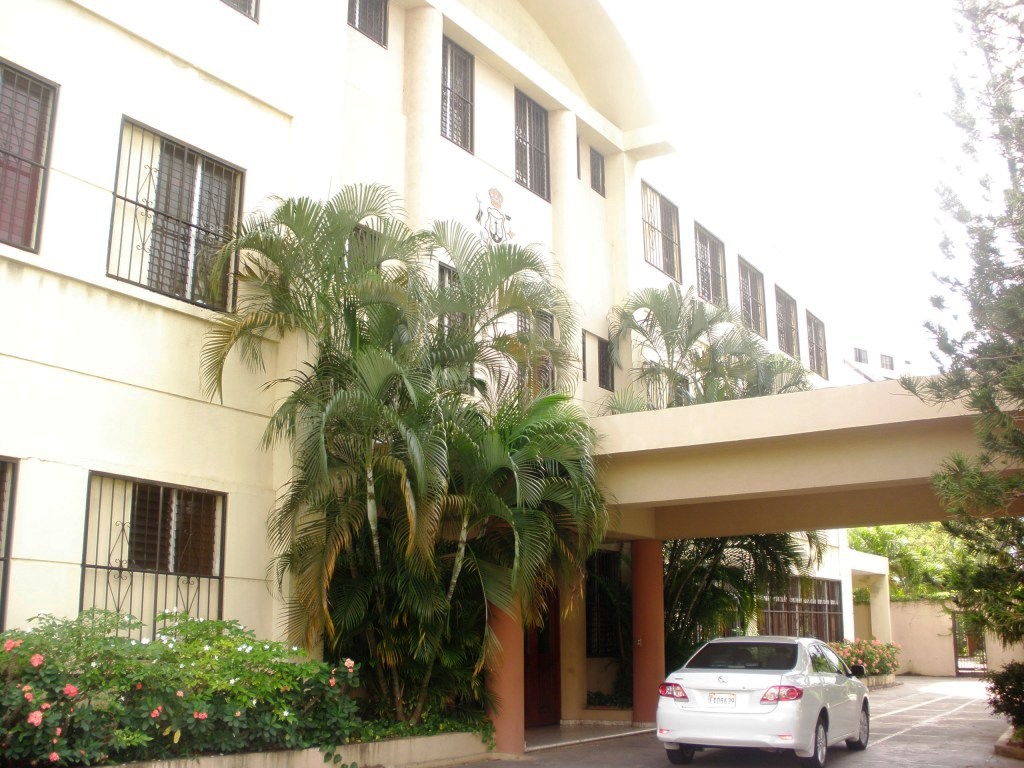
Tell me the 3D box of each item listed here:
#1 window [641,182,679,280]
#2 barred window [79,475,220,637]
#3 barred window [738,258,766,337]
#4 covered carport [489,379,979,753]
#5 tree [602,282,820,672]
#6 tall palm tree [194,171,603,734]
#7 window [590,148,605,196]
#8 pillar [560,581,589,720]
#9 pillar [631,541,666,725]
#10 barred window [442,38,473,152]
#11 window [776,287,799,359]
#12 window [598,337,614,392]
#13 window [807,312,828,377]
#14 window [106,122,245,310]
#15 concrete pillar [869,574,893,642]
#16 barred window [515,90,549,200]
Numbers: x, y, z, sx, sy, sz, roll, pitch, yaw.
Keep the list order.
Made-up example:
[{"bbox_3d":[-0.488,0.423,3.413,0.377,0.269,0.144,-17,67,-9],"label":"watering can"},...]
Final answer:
[{"bbox_3d":[3.270,-3.304,23.478,0.180,1.834,1.776,-9,-16,33],"label":"window"},{"bbox_3d":[-3.848,2.000,11.532,0.150,1.891,1.872,-9,-16,32],"label":"barred window"},{"bbox_3d":[6.525,-2.315,28.790,0.150,1.909,1.881,-9,-16,32],"label":"barred window"},{"bbox_3d":[3.510,2.745,14.049,7.800,4.109,5.300,-9,-16,33],"label":"covered carport"},{"bbox_3d":[3.955,2.172,20.623,3.800,7.800,5.200,-9,-16,33],"label":"tree"},{"bbox_3d":[-1.311,1.041,12.571,3.000,6.150,4.300,-9,-16,33],"label":"tall palm tree"},{"bbox_3d":[1.781,-4.375,21.993,0.150,0.941,0.624,-9,-16,32],"label":"window"},{"bbox_3d":[1.039,4.198,17.773,0.480,2.844,0.480,0,-14,0],"label":"pillar"},{"bbox_3d":[2.273,4.142,17.769,0.529,2.994,0.529,0,-13,0],"label":"pillar"},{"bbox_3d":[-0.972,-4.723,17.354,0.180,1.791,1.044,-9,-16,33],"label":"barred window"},{"bbox_3d":[8.069,-1.753,31.090,0.150,1.909,1.834,-9,-16,32],"label":"window"},{"bbox_3d":[1.879,-0.384,21.163,0.150,1.027,0.643,-9,-16,32],"label":"window"},{"bbox_3d":[9.147,-1.155,32.049,0.180,1.787,1.633,-9,-16,33],"label":"window"},{"bbox_3d":[-3.840,-1.908,12.312,0.180,1.850,1.802,-9,-16,33],"label":"window"},{"bbox_3d":[12.270,8.104,35.216,0.600,3.529,0.450,-9,-16,33],"label":"concrete pillar"},{"bbox_3d":[0.386,-4.414,19.799,0.150,1.891,1.286,-9,-16,32],"label":"barred window"}]

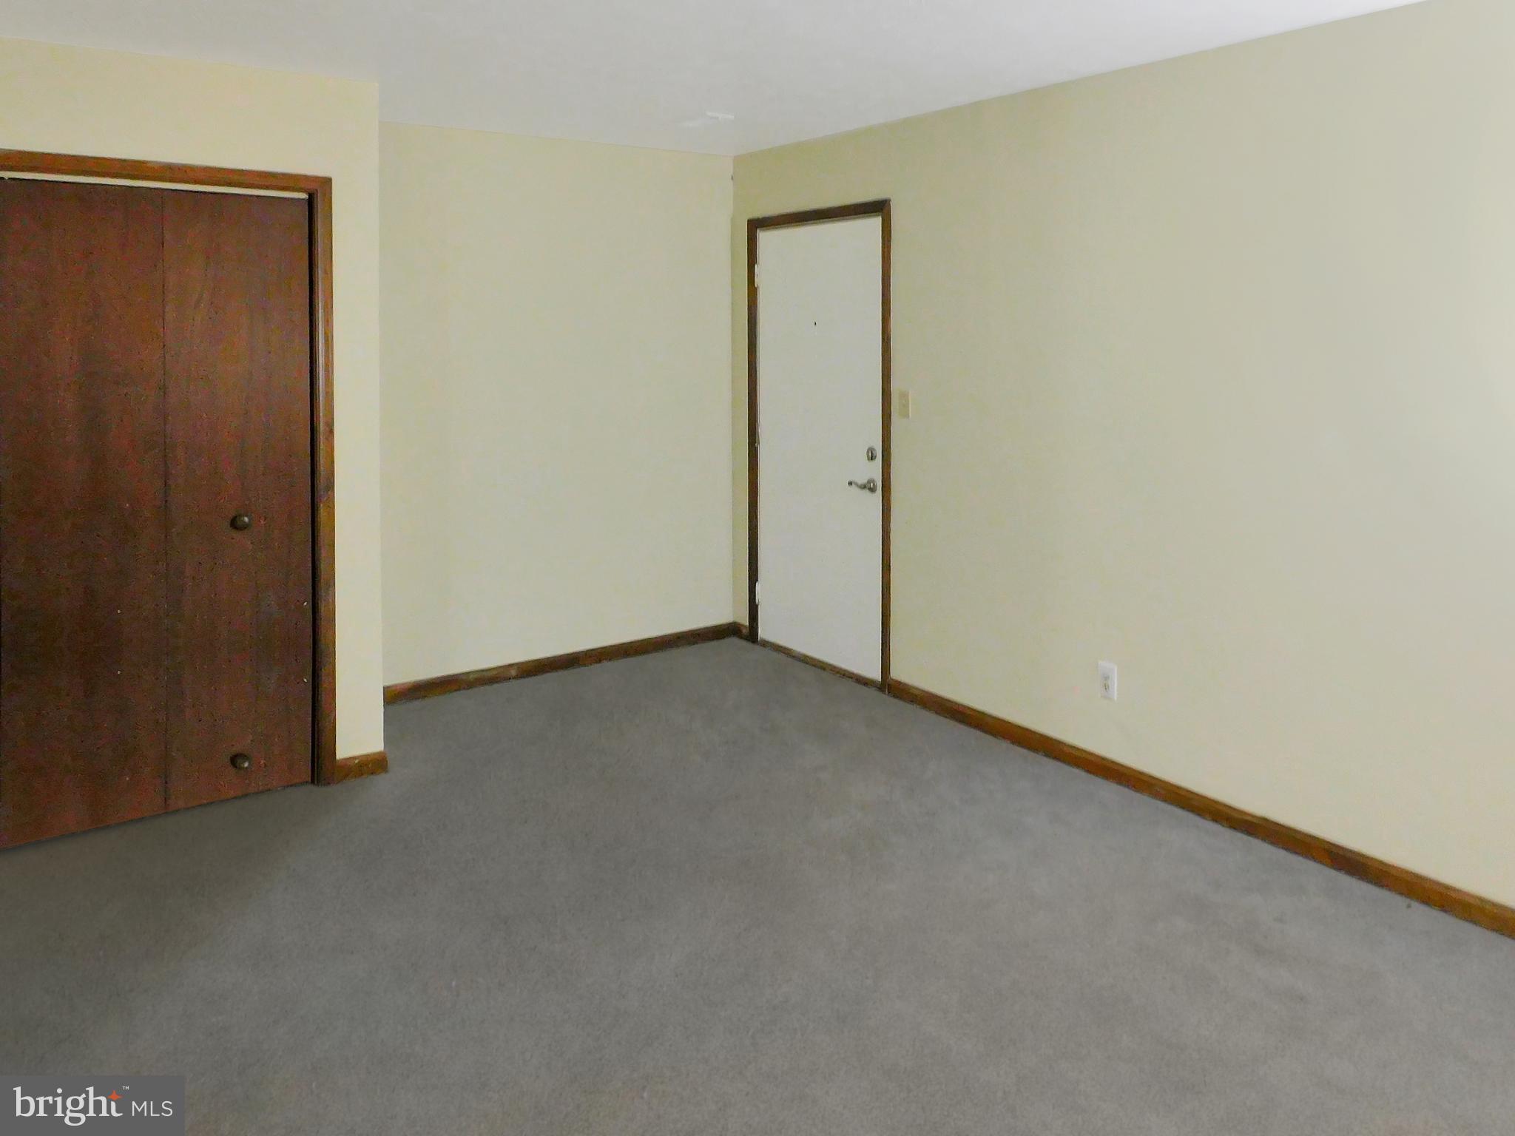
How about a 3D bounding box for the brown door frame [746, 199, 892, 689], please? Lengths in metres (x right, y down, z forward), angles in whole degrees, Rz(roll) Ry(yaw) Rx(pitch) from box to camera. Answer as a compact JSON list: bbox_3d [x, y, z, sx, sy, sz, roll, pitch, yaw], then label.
[{"bbox_3d":[0.297,-0.578,5.018,0.120,2.150,1.000,-9,15,-37],"label":"brown door frame"}]

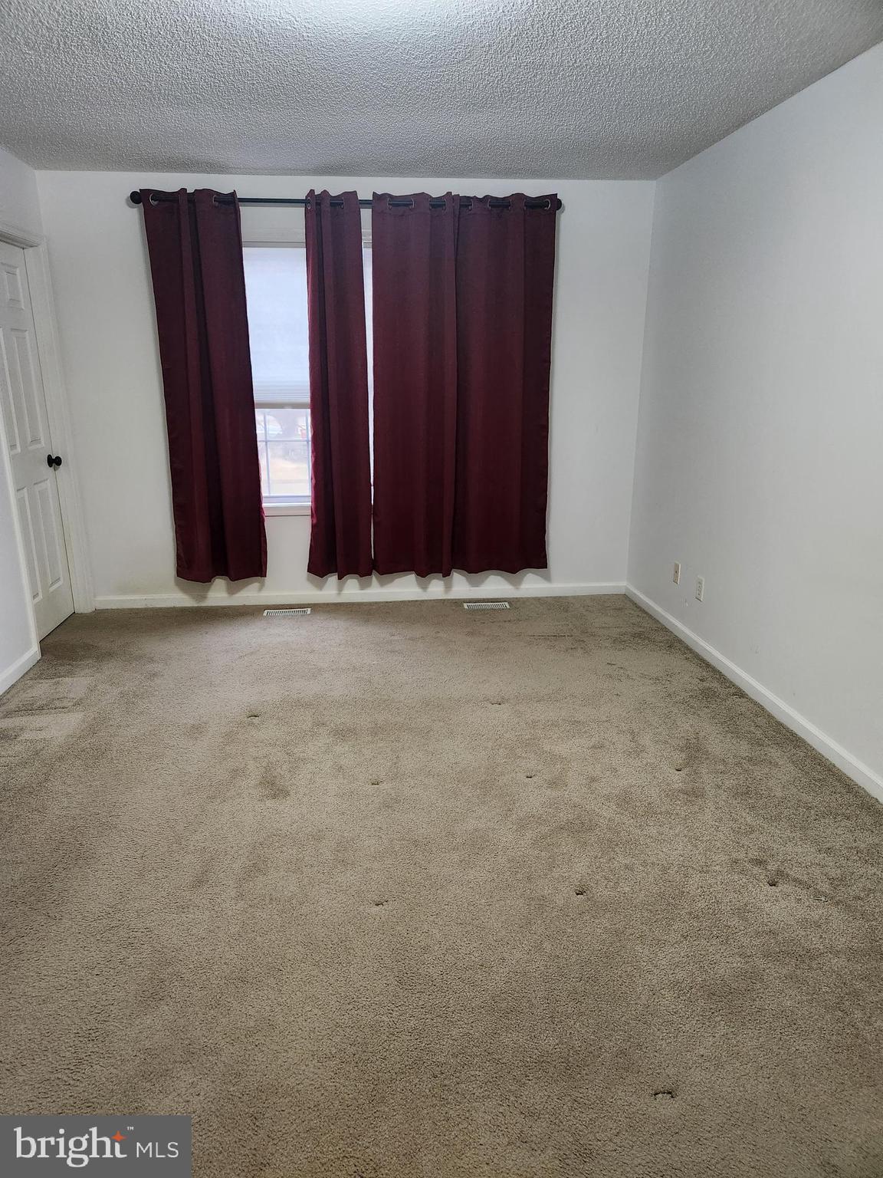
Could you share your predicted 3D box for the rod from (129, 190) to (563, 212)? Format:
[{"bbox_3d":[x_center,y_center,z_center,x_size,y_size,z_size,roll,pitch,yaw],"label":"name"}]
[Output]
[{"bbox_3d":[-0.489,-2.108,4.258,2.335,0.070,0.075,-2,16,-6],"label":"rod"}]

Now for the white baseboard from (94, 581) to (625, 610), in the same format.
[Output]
[{"bbox_3d":[-0.450,0.040,4.951,3.350,0.088,0.016,-2,16,-6],"label":"white baseboard"}]

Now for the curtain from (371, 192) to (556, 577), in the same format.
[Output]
[{"bbox_3d":[0.128,-1.136,4.592,1.080,2.175,0.110,-2,16,-6],"label":"curtain"}]

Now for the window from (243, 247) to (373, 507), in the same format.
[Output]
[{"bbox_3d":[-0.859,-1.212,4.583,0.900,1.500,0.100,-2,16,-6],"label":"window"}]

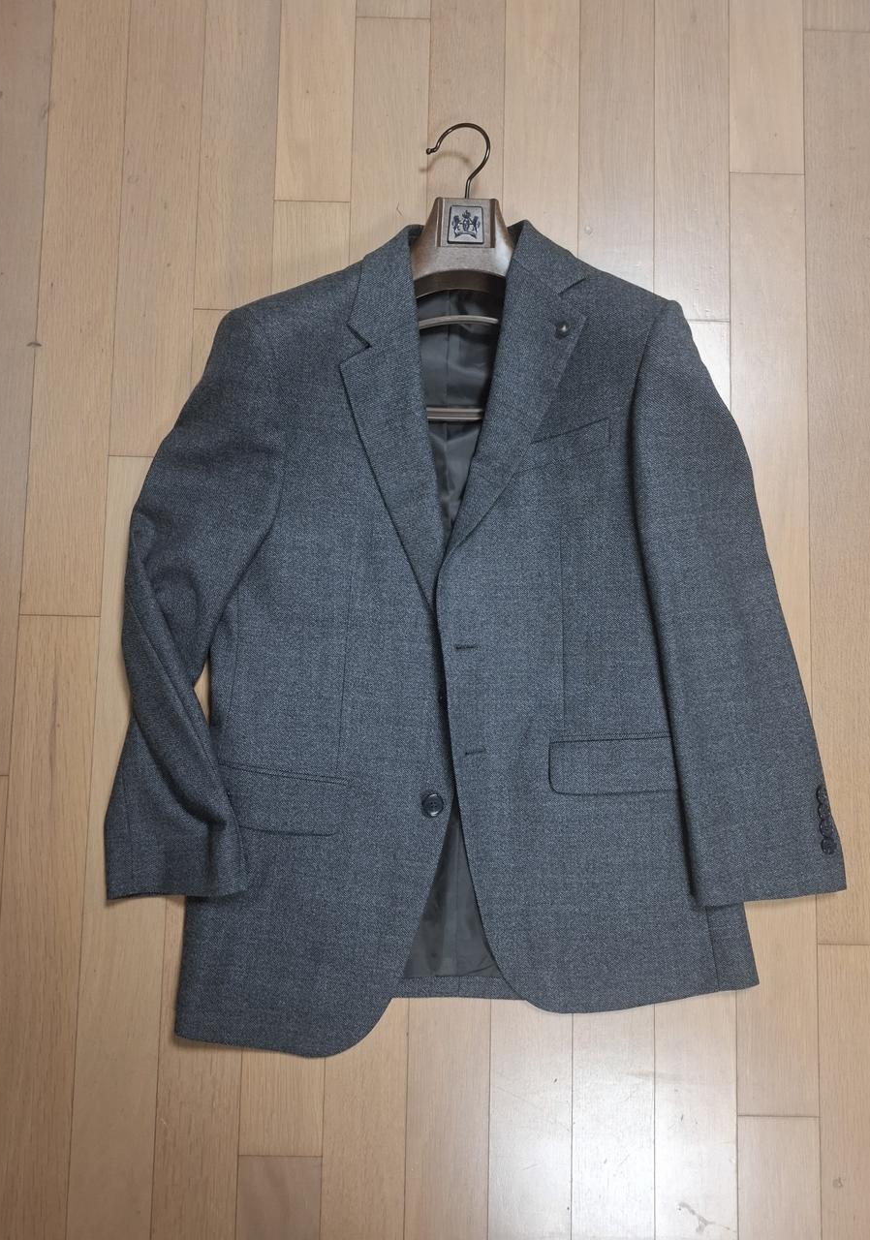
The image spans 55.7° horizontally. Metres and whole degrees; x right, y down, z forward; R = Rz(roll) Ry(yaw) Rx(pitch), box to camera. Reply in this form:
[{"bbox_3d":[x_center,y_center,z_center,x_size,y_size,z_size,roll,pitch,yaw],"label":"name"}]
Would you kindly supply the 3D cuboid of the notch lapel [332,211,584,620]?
[{"bbox_3d":[0.027,-0.187,0.745,0.229,0.060,0.360,0,86,-1],"label":"notch lapel"}]

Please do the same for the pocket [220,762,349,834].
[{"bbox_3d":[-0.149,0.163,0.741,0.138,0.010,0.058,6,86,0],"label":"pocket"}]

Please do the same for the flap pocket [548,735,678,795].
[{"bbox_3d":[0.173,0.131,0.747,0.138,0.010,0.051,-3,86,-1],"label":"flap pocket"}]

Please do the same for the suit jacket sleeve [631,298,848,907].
[{"bbox_3d":[0.252,-0.022,0.748,0.133,0.065,0.555,-10,86,-1],"label":"suit jacket sleeve"}]

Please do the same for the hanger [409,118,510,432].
[{"bbox_3d":[0.021,-0.328,0.766,0.400,0.060,0.289,0,86,-1],"label":"hanger"}]

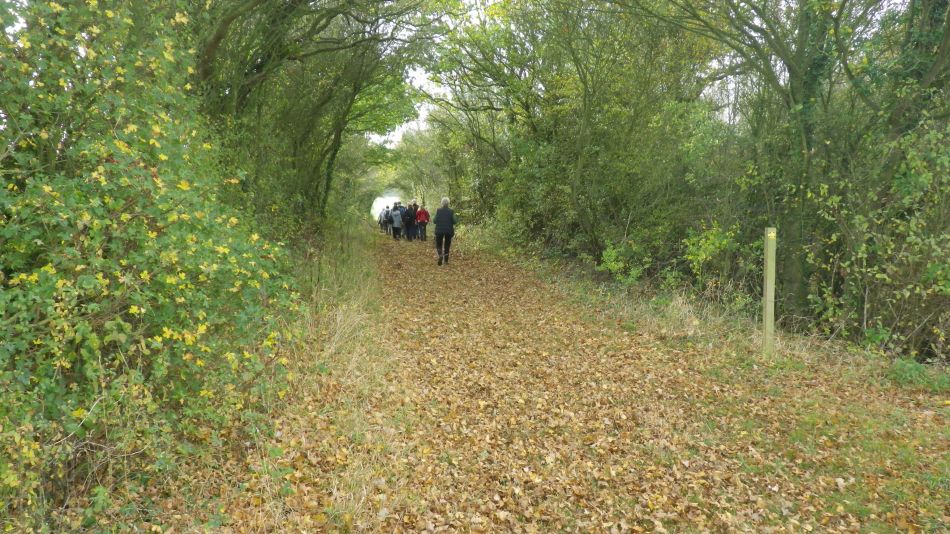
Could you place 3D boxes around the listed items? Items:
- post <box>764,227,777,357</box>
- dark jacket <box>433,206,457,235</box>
[{"bbox_3d":[2.855,0.239,6.830,0.078,1.250,0.078,-1,5,1],"label":"post"},{"bbox_3d":[-0.746,-1.137,17.250,0.580,0.680,0.350,-1,5,-5],"label":"dark jacket"}]

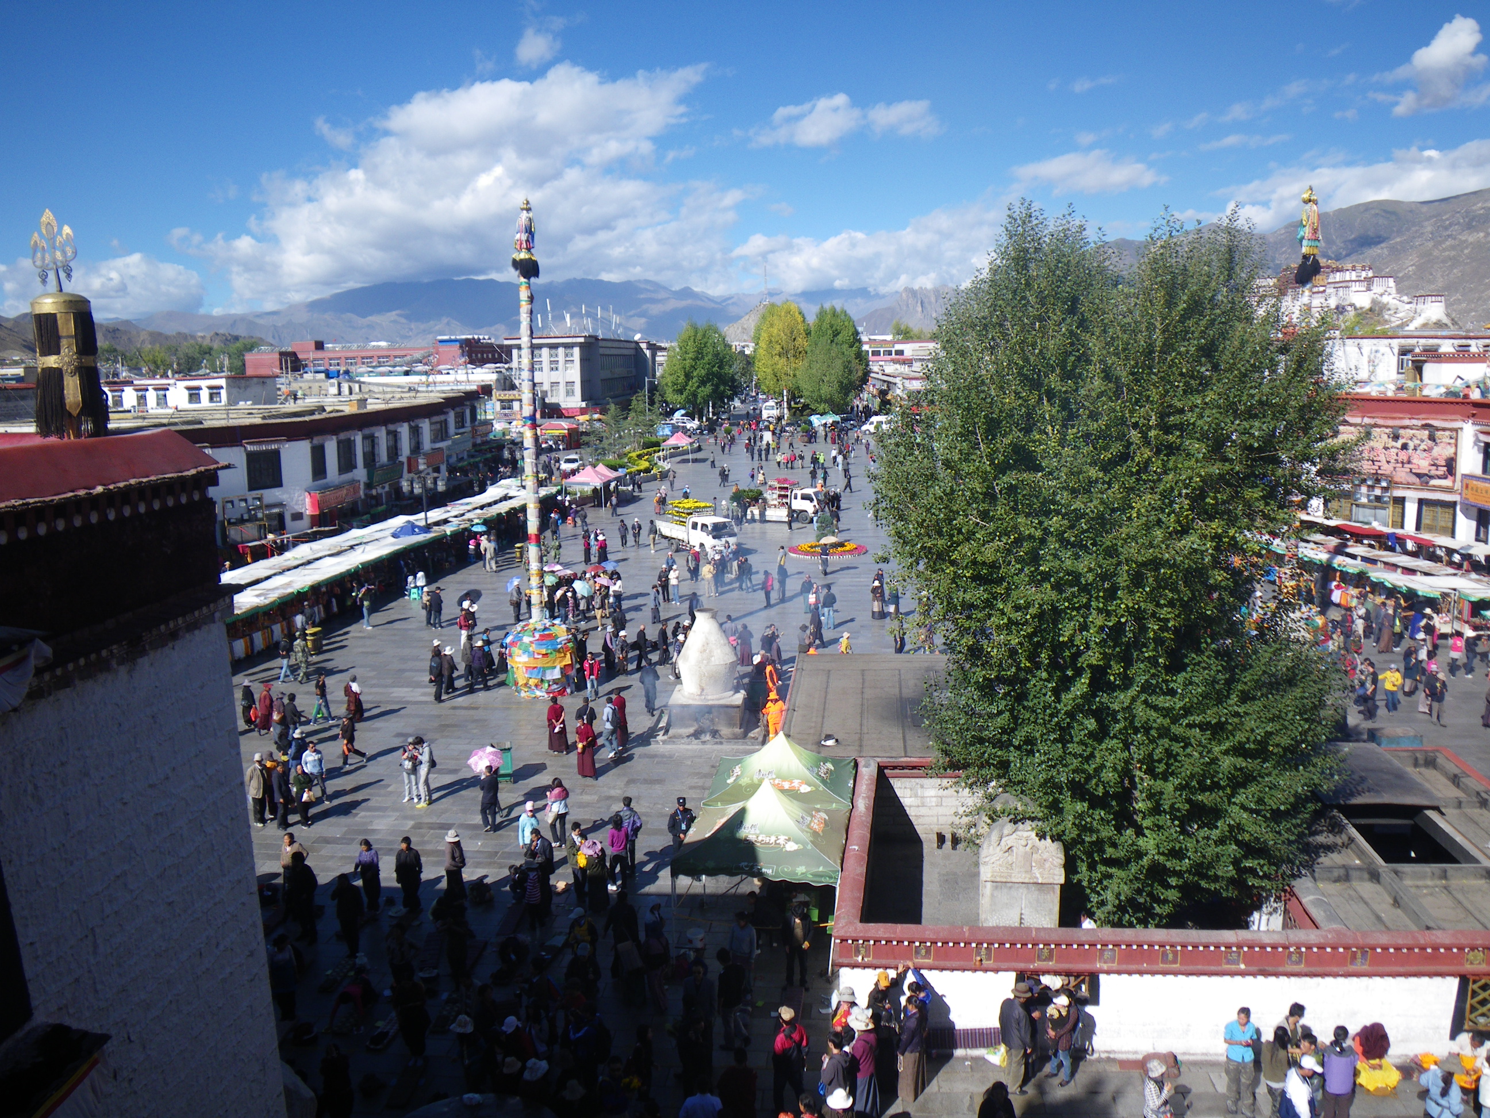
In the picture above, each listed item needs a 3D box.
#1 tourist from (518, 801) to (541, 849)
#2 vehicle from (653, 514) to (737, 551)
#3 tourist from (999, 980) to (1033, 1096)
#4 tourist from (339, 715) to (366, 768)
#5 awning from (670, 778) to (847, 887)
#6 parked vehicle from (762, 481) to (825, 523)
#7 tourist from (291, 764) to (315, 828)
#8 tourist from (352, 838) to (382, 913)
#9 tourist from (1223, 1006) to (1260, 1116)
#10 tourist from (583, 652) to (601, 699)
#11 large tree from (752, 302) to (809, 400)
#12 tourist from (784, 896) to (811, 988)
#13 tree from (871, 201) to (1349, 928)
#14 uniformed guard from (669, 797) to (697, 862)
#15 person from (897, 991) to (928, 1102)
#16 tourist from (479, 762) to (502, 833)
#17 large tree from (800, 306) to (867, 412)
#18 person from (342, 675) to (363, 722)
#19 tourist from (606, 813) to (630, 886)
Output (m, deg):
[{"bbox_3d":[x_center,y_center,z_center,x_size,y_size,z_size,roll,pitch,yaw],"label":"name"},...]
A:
[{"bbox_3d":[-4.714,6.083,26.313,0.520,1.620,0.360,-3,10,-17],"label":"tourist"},{"bbox_3d":[-2.720,-1.401,68.138,1.900,2.200,6.100,-7,12,-34],"label":"vehicle"},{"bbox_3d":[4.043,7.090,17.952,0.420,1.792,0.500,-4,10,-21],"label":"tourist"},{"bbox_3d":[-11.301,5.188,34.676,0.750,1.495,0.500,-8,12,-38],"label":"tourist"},{"bbox_3d":[0.405,5.771,22.831,2.974,3.339,2.918,1,10,7],"label":"awning"},{"bbox_3d":[2.766,-3.937,82.222,5.300,2.750,2.000,2,10,17],"label":"parked vehicle"},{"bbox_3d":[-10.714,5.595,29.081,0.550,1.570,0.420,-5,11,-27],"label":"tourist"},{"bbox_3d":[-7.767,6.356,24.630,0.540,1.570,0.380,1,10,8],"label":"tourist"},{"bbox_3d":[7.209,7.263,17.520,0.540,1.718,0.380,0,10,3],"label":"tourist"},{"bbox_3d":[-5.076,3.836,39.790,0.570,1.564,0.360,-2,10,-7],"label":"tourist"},{"bbox_3d":[5.844,-32.289,198.396,9.200,19.200,9.000,0,10,0],"label":"large tree"},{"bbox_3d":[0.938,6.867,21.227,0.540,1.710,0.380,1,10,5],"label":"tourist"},{"bbox_3d":[6.750,0.464,22.804,8.400,13.800,8.300,0,10,0],"label":"tree"},{"bbox_3d":[-1.354,6.008,26.234,0.560,1.760,0.340,-1,10,-3],"label":"uniformed guard"},{"bbox_3d":[2.444,7.104,17.605,0.420,1.705,0.450,-5,11,-25],"label":"person"},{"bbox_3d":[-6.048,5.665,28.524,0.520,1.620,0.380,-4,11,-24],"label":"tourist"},{"bbox_3d":[14.109,-31.250,193.501,11.300,18.800,10.800,0,10,0],"label":"large tree"},{"bbox_3d":[-12.619,4.458,38.773,0.580,1.546,0.500,9,13,44],"label":"person"},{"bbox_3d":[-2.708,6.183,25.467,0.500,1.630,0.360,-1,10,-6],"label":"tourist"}]

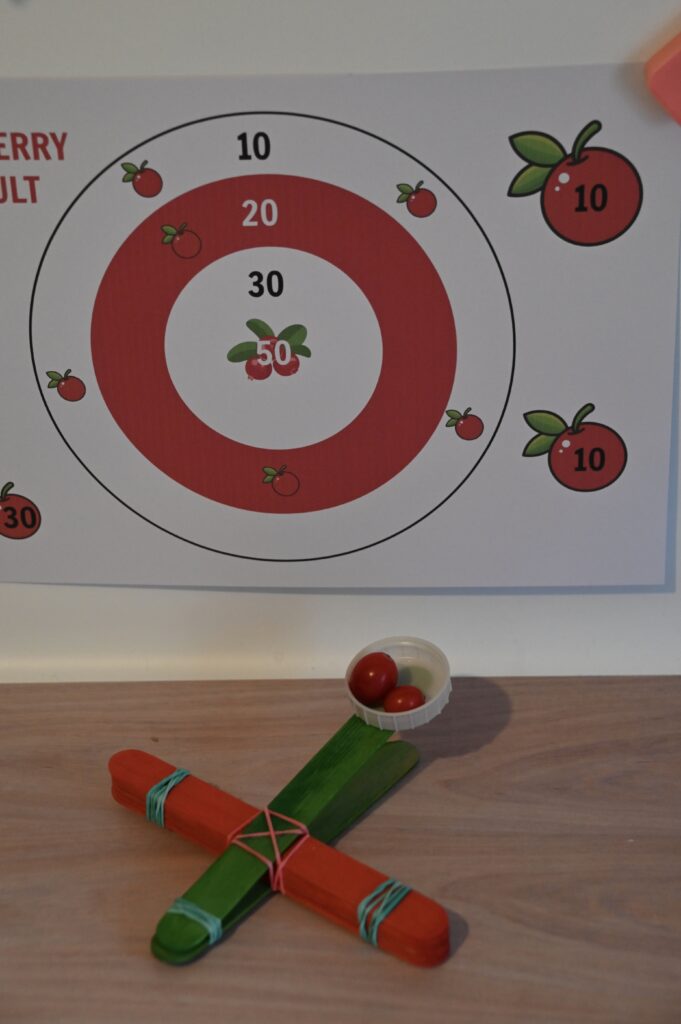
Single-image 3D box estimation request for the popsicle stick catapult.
[{"bbox_3d":[-0.014,0.101,0.724,0.150,0.054,0.154,24,38,29],"label":"popsicle stick catapult"}]

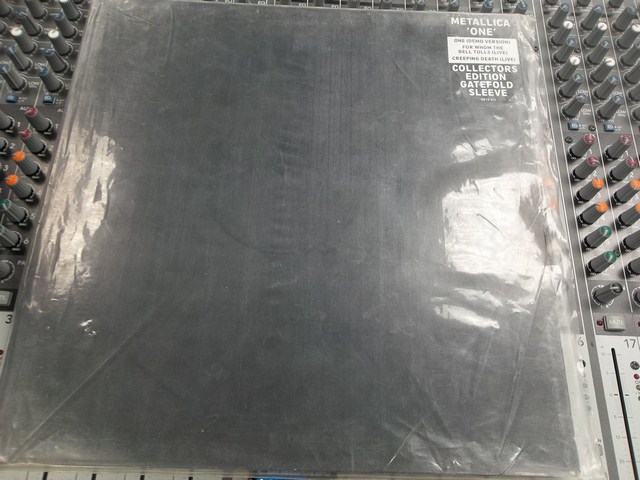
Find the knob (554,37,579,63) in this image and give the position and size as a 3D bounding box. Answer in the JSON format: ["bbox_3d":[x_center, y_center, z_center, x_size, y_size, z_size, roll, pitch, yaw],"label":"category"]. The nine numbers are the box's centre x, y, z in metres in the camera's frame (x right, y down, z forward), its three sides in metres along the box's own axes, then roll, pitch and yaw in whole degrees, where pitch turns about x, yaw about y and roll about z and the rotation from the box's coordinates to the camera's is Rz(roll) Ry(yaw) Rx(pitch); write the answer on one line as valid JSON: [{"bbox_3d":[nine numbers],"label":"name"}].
[{"bbox_3d":[0.187,-0.145,0.380,0.011,0.016,0.011,1,69,-2],"label":"knob"}]

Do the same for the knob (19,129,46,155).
[{"bbox_3d":[-0.191,-0.066,0.329,0.012,0.016,0.012,0,69,-2],"label":"knob"}]

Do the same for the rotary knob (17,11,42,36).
[{"bbox_3d":[-0.217,-0.162,0.372,0.011,0.015,0.011,1,69,-2],"label":"rotary knob"}]

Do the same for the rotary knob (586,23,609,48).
[{"bbox_3d":[0.214,-0.159,0.386,0.011,0.016,0.011,1,69,-2],"label":"rotary knob"}]

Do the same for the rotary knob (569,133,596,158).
[{"bbox_3d":[0.185,-0.067,0.350,0.011,0.016,0.011,9,69,1],"label":"rotary knob"}]

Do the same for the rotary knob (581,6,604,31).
[{"bbox_3d":[0.210,-0.172,0.384,0.012,0.016,0.012,1,69,-2],"label":"rotary knob"}]

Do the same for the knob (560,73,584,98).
[{"bbox_3d":[0.182,-0.112,0.360,0.012,0.016,0.012,1,69,-2],"label":"knob"}]

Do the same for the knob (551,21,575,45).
[{"bbox_3d":[0.188,-0.160,0.386,0.011,0.016,0.011,1,69,-2],"label":"knob"}]

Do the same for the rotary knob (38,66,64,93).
[{"bbox_3d":[-0.189,-0.113,0.347,0.012,0.016,0.012,1,69,-2],"label":"rotary knob"}]

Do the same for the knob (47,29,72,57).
[{"bbox_3d":[-0.192,-0.145,0.366,0.011,0.015,0.011,8,69,1],"label":"knob"}]

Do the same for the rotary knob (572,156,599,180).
[{"bbox_3d":[0.183,-0.051,0.343,0.011,0.015,0.011,1,69,-2],"label":"rotary knob"}]

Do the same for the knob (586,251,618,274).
[{"bbox_3d":[0.178,0.013,0.312,0.012,0.016,0.012,1,69,-2],"label":"knob"}]

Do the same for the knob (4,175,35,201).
[{"bbox_3d":[-0.196,-0.035,0.324,0.011,0.015,0.011,0,69,-2],"label":"knob"}]

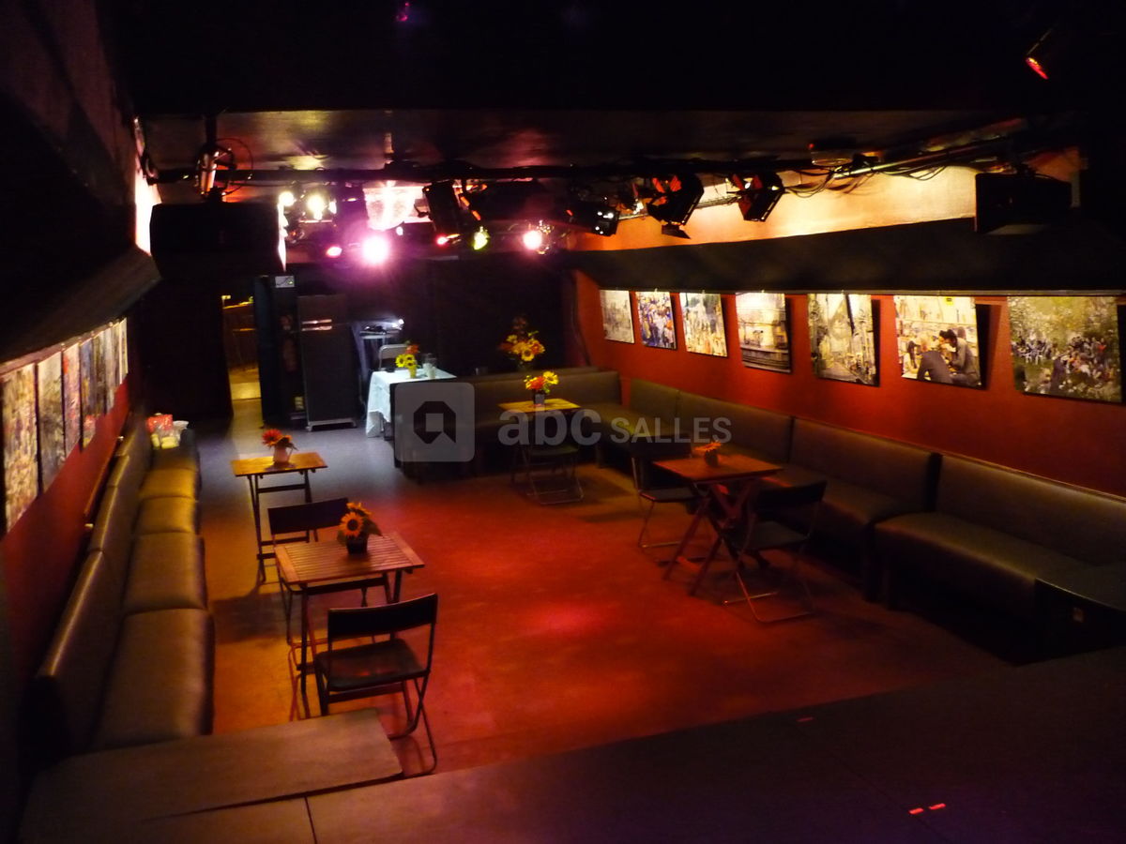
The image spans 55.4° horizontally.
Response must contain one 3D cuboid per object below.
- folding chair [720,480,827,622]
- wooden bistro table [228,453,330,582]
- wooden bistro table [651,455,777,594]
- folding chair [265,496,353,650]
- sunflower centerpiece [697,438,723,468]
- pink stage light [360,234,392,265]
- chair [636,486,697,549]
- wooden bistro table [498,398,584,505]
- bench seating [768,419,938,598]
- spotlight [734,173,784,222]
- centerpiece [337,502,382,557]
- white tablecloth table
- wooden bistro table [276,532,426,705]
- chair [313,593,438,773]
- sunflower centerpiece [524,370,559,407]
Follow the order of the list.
[{"bbox_3d":[1.224,0.712,6.285,0.440,0.785,0.510,-6,9,-19],"label":"folding chair"},{"bbox_3d":[-1.885,0.633,7.227,0.577,0.717,0.584,-5,10,-19],"label":"wooden bistro table"},{"bbox_3d":[0.998,0.657,6.909,0.630,0.730,0.650,-5,9,-18],"label":"wooden bistro table"},{"bbox_3d":[-1.323,0.885,5.921,0.440,0.785,0.510,-6,9,-20],"label":"folding chair"},{"bbox_3d":[0.918,0.193,6.748,0.140,0.145,0.130,-5,9,-17],"label":"sunflower centerpiece"},{"bbox_3d":[-1.627,-1.510,9.373,0.250,0.270,0.270,-4,9,-9],"label":"pink stage light"},{"bbox_3d":[0.789,0.532,7.639,0.440,0.785,0.510,-5,9,-13],"label":"chair"},{"bbox_3d":[-0.213,0.203,10.114,0.650,0.725,0.670,-5,9,-18],"label":"wooden bistro table"},{"bbox_3d":[1.729,0.491,6.968,0.570,0.790,1.670,-5,9,-19],"label":"bench seating"},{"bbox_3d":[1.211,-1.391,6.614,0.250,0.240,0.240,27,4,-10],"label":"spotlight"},{"bbox_3d":[-0.990,0.513,5.195,0.190,0.240,0.190,-4,9,-11],"label":"centerpiece"},{"bbox_3d":[-1.779,-0.163,12.940,0.880,0.780,1.550,-5,9,-17],"label":"white tablecloth table"},{"bbox_3d":[-0.965,0.962,4.915,0.577,0.717,0.584,-6,10,-20],"label":"wooden bistro table"},{"bbox_3d":[-0.761,1.025,4.325,0.440,0.760,0.460,-5,9,-19],"label":"chair"},{"bbox_3d":[-0.212,-0.314,10.027,0.290,0.320,0.250,-5,9,-17],"label":"sunflower centerpiece"}]

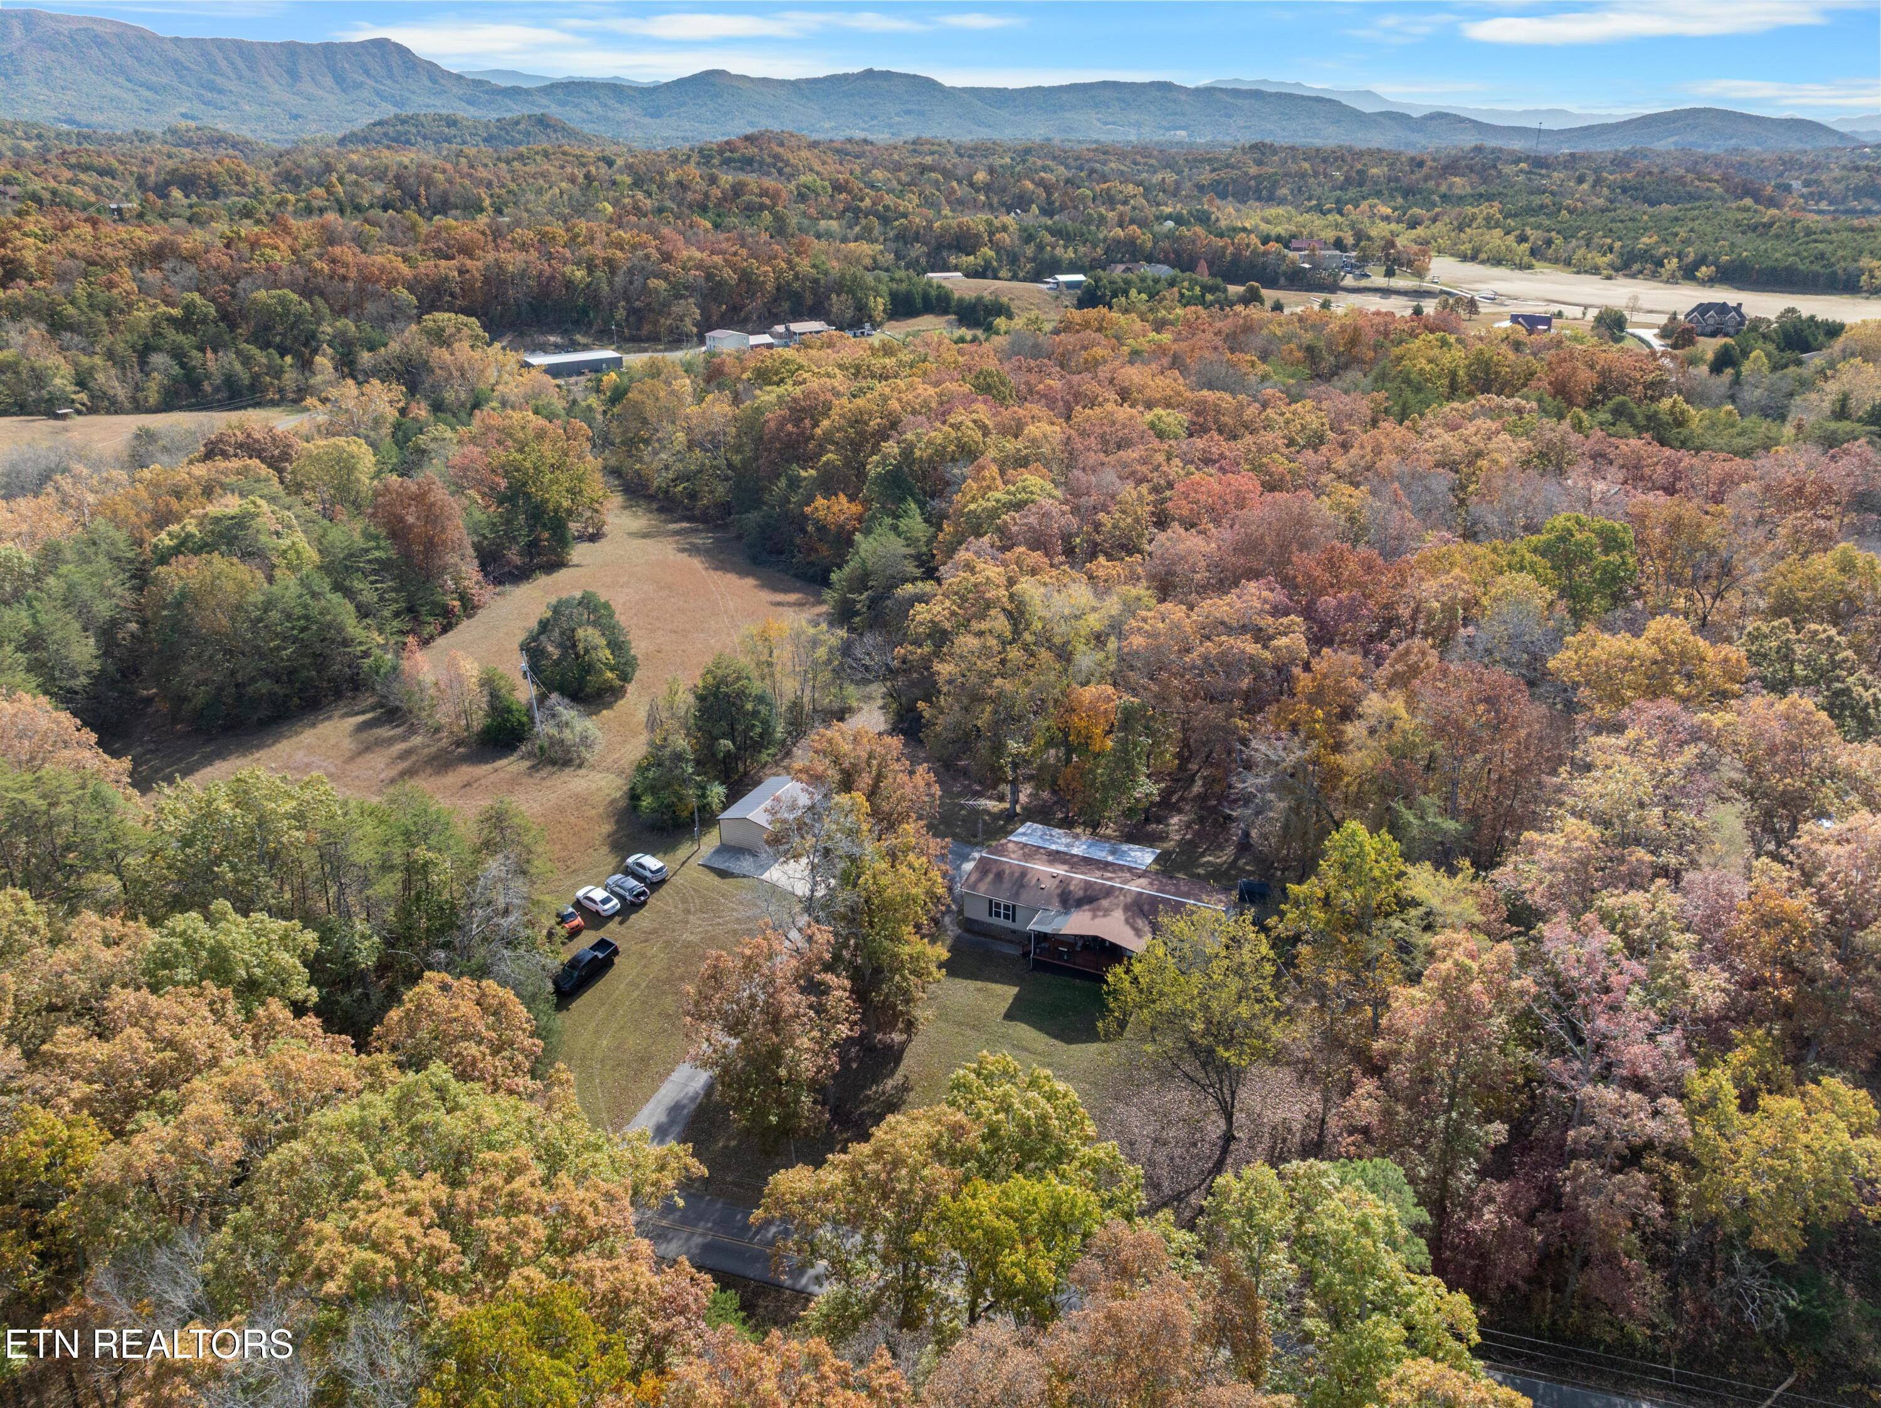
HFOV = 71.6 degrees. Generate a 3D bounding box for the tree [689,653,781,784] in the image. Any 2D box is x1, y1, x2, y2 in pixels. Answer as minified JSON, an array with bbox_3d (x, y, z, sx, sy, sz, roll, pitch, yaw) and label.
[{"bbox_3d":[-21.153,1.551,134.474,9.400,14.060,9.000,0,24,0],"label":"tree"}]

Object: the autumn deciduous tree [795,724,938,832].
[{"bbox_3d":[-6.179,10.092,110.992,12.500,17.500,11.500,0,24,0],"label":"autumn deciduous tree"}]

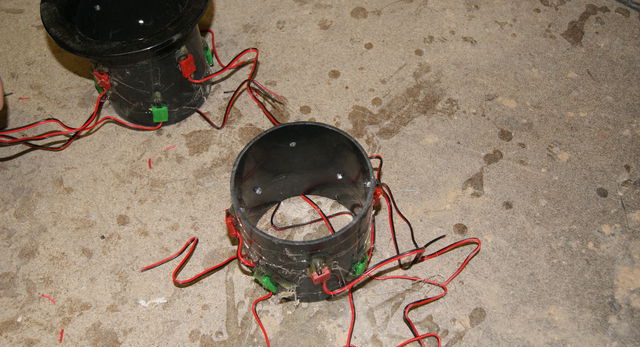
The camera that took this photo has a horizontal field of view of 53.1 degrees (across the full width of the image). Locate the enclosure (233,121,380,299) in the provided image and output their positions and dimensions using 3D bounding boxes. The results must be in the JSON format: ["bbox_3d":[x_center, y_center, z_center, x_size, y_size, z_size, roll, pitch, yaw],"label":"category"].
[{"bbox_3d":[-0.012,0.033,0.503,0.103,0.108,0.103,-1,59,1],"label":"enclosure"}]

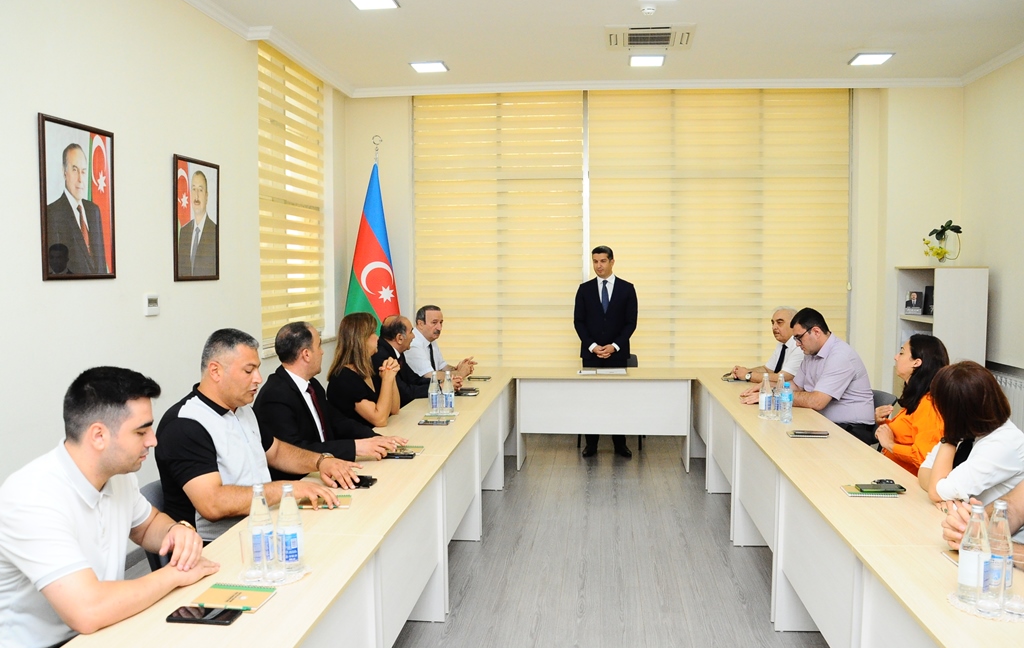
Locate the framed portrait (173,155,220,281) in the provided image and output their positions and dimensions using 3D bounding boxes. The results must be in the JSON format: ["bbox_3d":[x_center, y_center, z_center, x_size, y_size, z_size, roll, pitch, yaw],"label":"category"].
[{"bbox_3d":[-1.938,-0.641,4.765,0.030,0.750,0.540,1,4,6],"label":"framed portrait"}]

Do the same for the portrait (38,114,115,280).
[{"bbox_3d":[-1.988,-0.558,3.517,0.035,0.730,0.530,0,4,6],"label":"portrait"}]

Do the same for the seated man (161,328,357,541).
[{"bbox_3d":[-1.008,0.686,2.881,0.840,1.330,0.610,1,4,13],"label":"seated man"}]

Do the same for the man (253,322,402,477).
[{"bbox_3d":[-0.896,0.678,3.641,0.770,1.340,0.570,1,4,13],"label":"man"}]

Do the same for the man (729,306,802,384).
[{"bbox_3d":[1.964,0.524,5.763,0.700,1.310,0.540,-1,4,-15],"label":"man"}]

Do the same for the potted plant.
[{"bbox_3d":[3.675,-0.702,6.545,0.325,0.370,0.280,1,4,6],"label":"potted plant"}]

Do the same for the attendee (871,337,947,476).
[{"bbox_3d":[1.943,0.676,3.809,0.700,1.270,0.480,2,4,19],"label":"attendee"}]

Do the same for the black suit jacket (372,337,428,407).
[{"bbox_3d":[-0.733,0.432,5.136,0.500,0.700,0.530,0,4,4],"label":"black suit jacket"}]

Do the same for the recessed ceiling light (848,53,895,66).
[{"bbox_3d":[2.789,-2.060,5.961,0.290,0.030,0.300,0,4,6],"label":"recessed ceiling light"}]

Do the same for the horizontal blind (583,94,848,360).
[{"bbox_3d":[1.863,-0.721,6.980,2.340,2.760,0.070,0,4,6],"label":"horizontal blind"}]

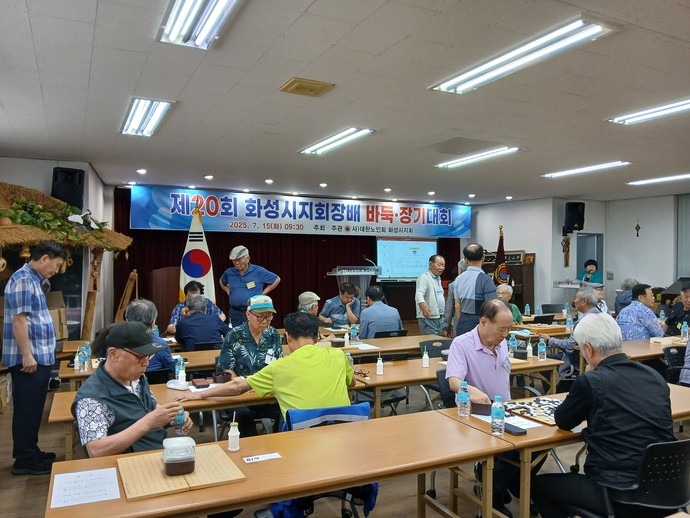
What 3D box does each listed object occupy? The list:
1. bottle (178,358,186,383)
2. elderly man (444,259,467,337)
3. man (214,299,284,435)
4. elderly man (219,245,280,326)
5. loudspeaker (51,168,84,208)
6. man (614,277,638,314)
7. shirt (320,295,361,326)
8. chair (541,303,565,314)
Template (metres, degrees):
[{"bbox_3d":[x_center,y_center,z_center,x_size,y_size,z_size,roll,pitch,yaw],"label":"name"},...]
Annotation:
[{"bbox_3d":[-1.081,0.733,3.408,0.065,0.185,0.065,0,0,-27],"label":"bottle"},{"bbox_3d":[1.438,0.774,6.298,0.500,1.600,0.330,0,0,-24],"label":"elderly man"},{"bbox_3d":[-0.704,0.917,3.860,0.540,1.290,0.750,0,0,-26],"label":"man"},{"bbox_3d":[-1.196,0.700,6.500,0.750,1.710,0.380,0,0,6],"label":"elderly man"},{"bbox_3d":[-3.240,-0.775,6.100,0.335,0.540,0.290,0,11,-38],"label":"loudspeaker"},{"bbox_3d":[3.716,0.911,6.798,0.520,1.340,0.720,0,0,-37],"label":"man"},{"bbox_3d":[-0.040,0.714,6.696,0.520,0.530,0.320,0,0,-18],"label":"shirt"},{"bbox_3d":[3.447,1.158,8.312,0.470,0.800,0.500,0,0,-28],"label":"chair"}]

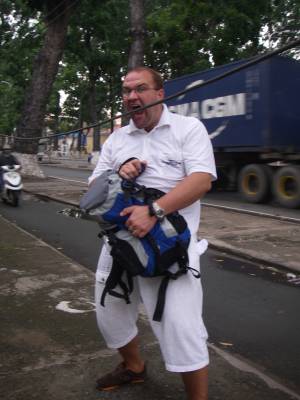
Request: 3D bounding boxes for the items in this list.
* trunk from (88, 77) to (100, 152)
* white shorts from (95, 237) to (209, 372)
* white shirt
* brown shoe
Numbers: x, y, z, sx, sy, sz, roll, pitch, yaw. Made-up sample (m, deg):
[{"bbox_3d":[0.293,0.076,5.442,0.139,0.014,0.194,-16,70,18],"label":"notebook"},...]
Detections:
[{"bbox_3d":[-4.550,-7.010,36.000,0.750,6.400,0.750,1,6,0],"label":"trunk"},{"bbox_3d":[0.008,0.536,2.320,0.560,0.700,0.390,4,7,27],"label":"white shorts"},{"bbox_3d":[0.012,-0.151,2.180,0.600,0.640,0.390,3,7,24],"label":"white shirt"},{"bbox_3d":[-0.165,1.055,2.620,0.290,0.110,0.110,-1,7,-18],"label":"brown shoe"}]

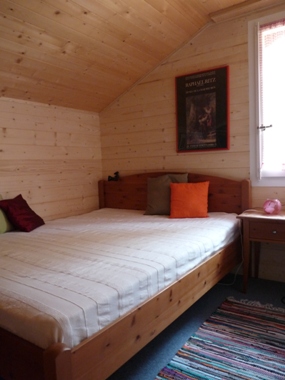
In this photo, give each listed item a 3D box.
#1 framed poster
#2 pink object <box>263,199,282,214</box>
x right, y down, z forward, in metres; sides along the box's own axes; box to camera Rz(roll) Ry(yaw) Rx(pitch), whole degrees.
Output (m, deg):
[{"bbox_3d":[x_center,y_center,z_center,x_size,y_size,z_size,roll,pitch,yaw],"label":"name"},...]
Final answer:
[{"bbox_3d":[0.585,-0.779,2.959,0.572,0.780,0.020,2,6,36],"label":"framed poster"},{"bbox_3d":[1.072,0.148,2.439,0.135,0.138,0.150,3,7,44],"label":"pink object"}]

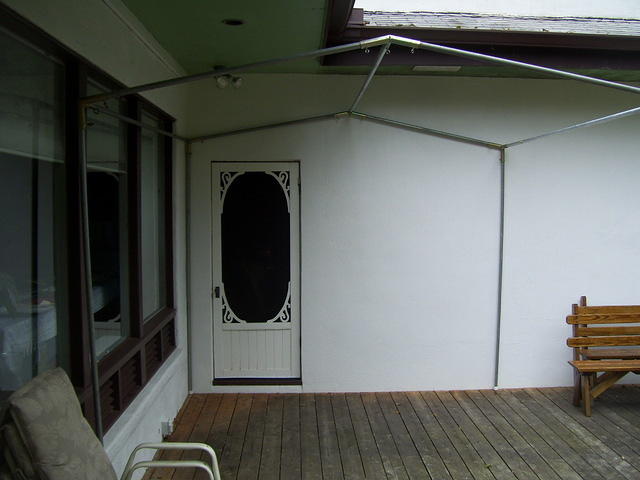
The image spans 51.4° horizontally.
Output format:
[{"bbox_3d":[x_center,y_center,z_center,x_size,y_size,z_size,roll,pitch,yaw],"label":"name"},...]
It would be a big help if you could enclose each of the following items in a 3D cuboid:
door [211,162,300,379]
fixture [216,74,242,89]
[{"bbox_3d":[-0.593,0.288,6.250,0.820,2.035,0.050,0,3,-4],"label":"door"},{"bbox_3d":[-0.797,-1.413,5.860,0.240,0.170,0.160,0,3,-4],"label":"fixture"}]

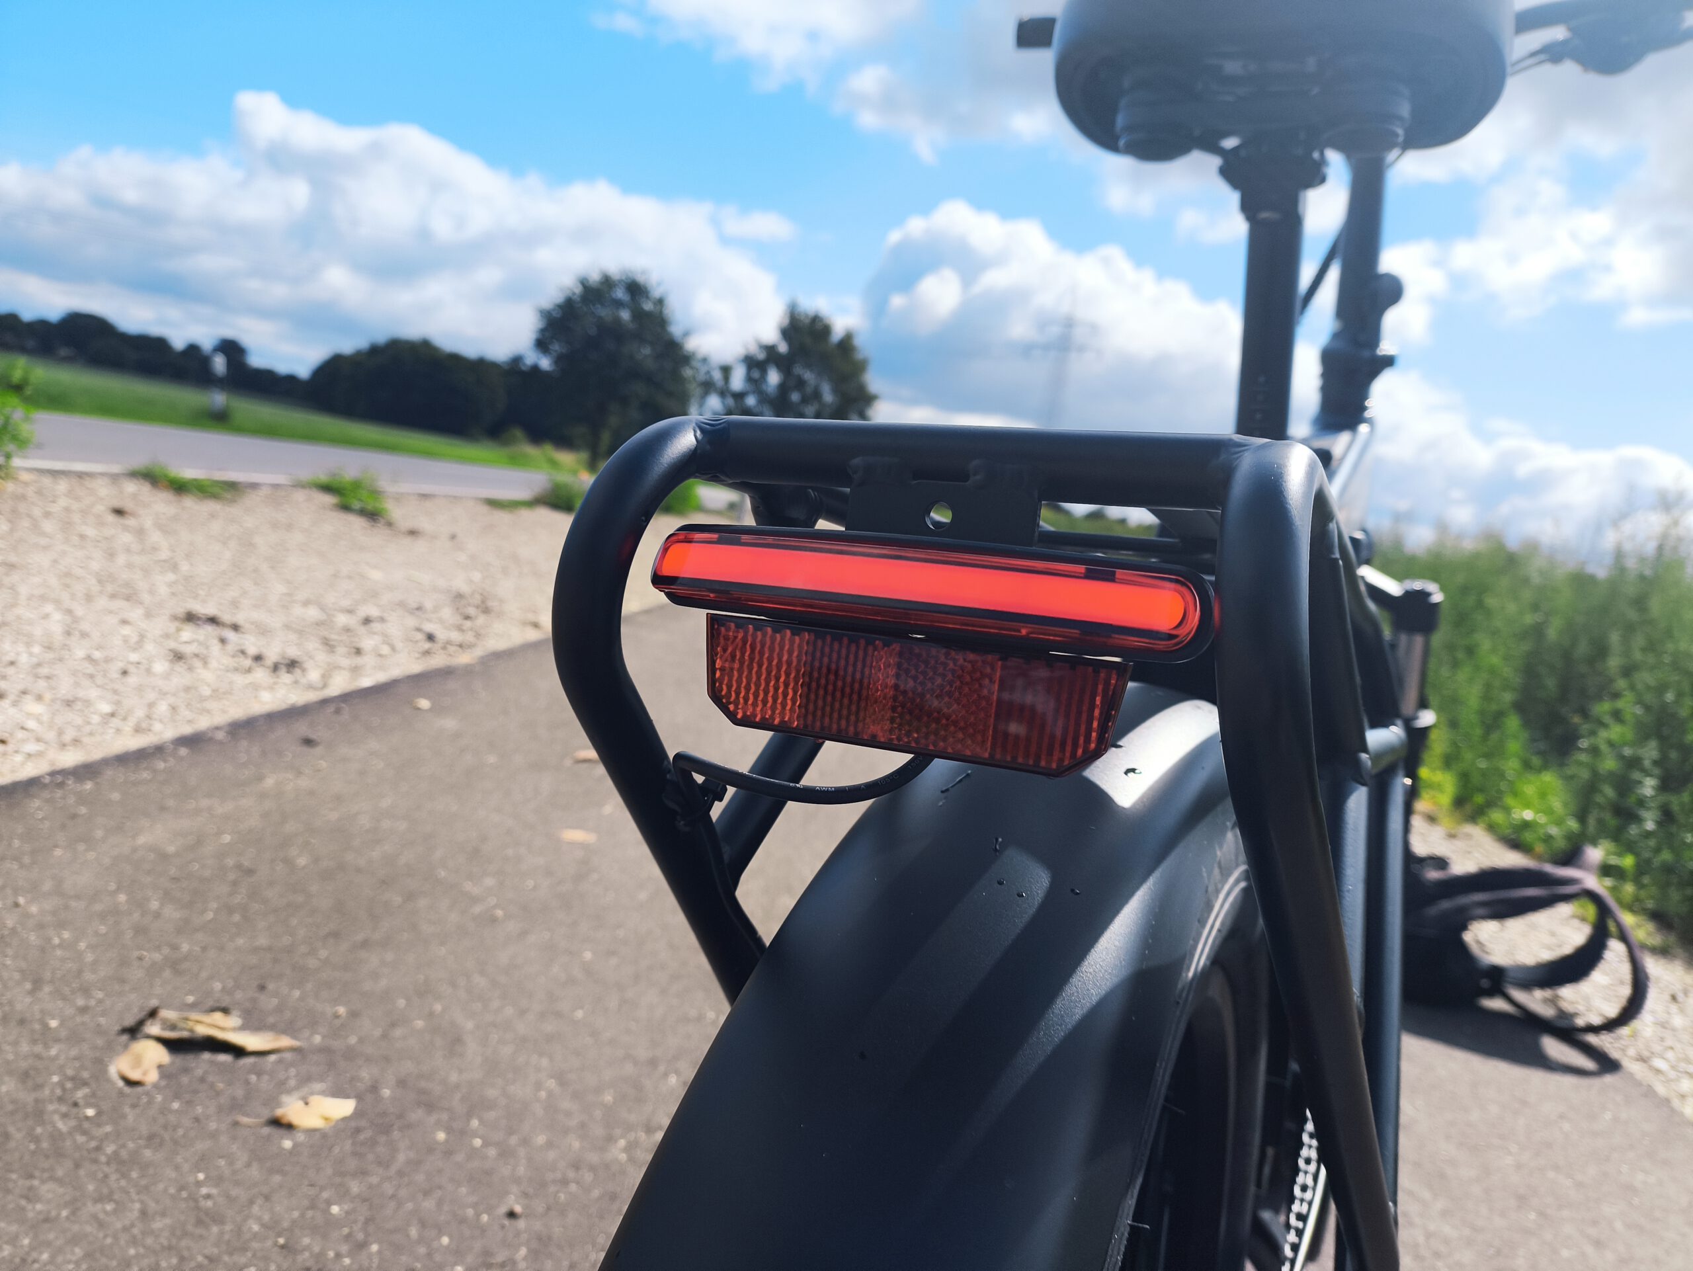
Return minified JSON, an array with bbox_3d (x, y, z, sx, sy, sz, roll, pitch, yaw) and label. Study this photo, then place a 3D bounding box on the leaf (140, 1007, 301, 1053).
[{"bbox_3d":[-0.615,0.388,1.201,0.148,0.024,0.056,8,7,-12],"label":"leaf"}]

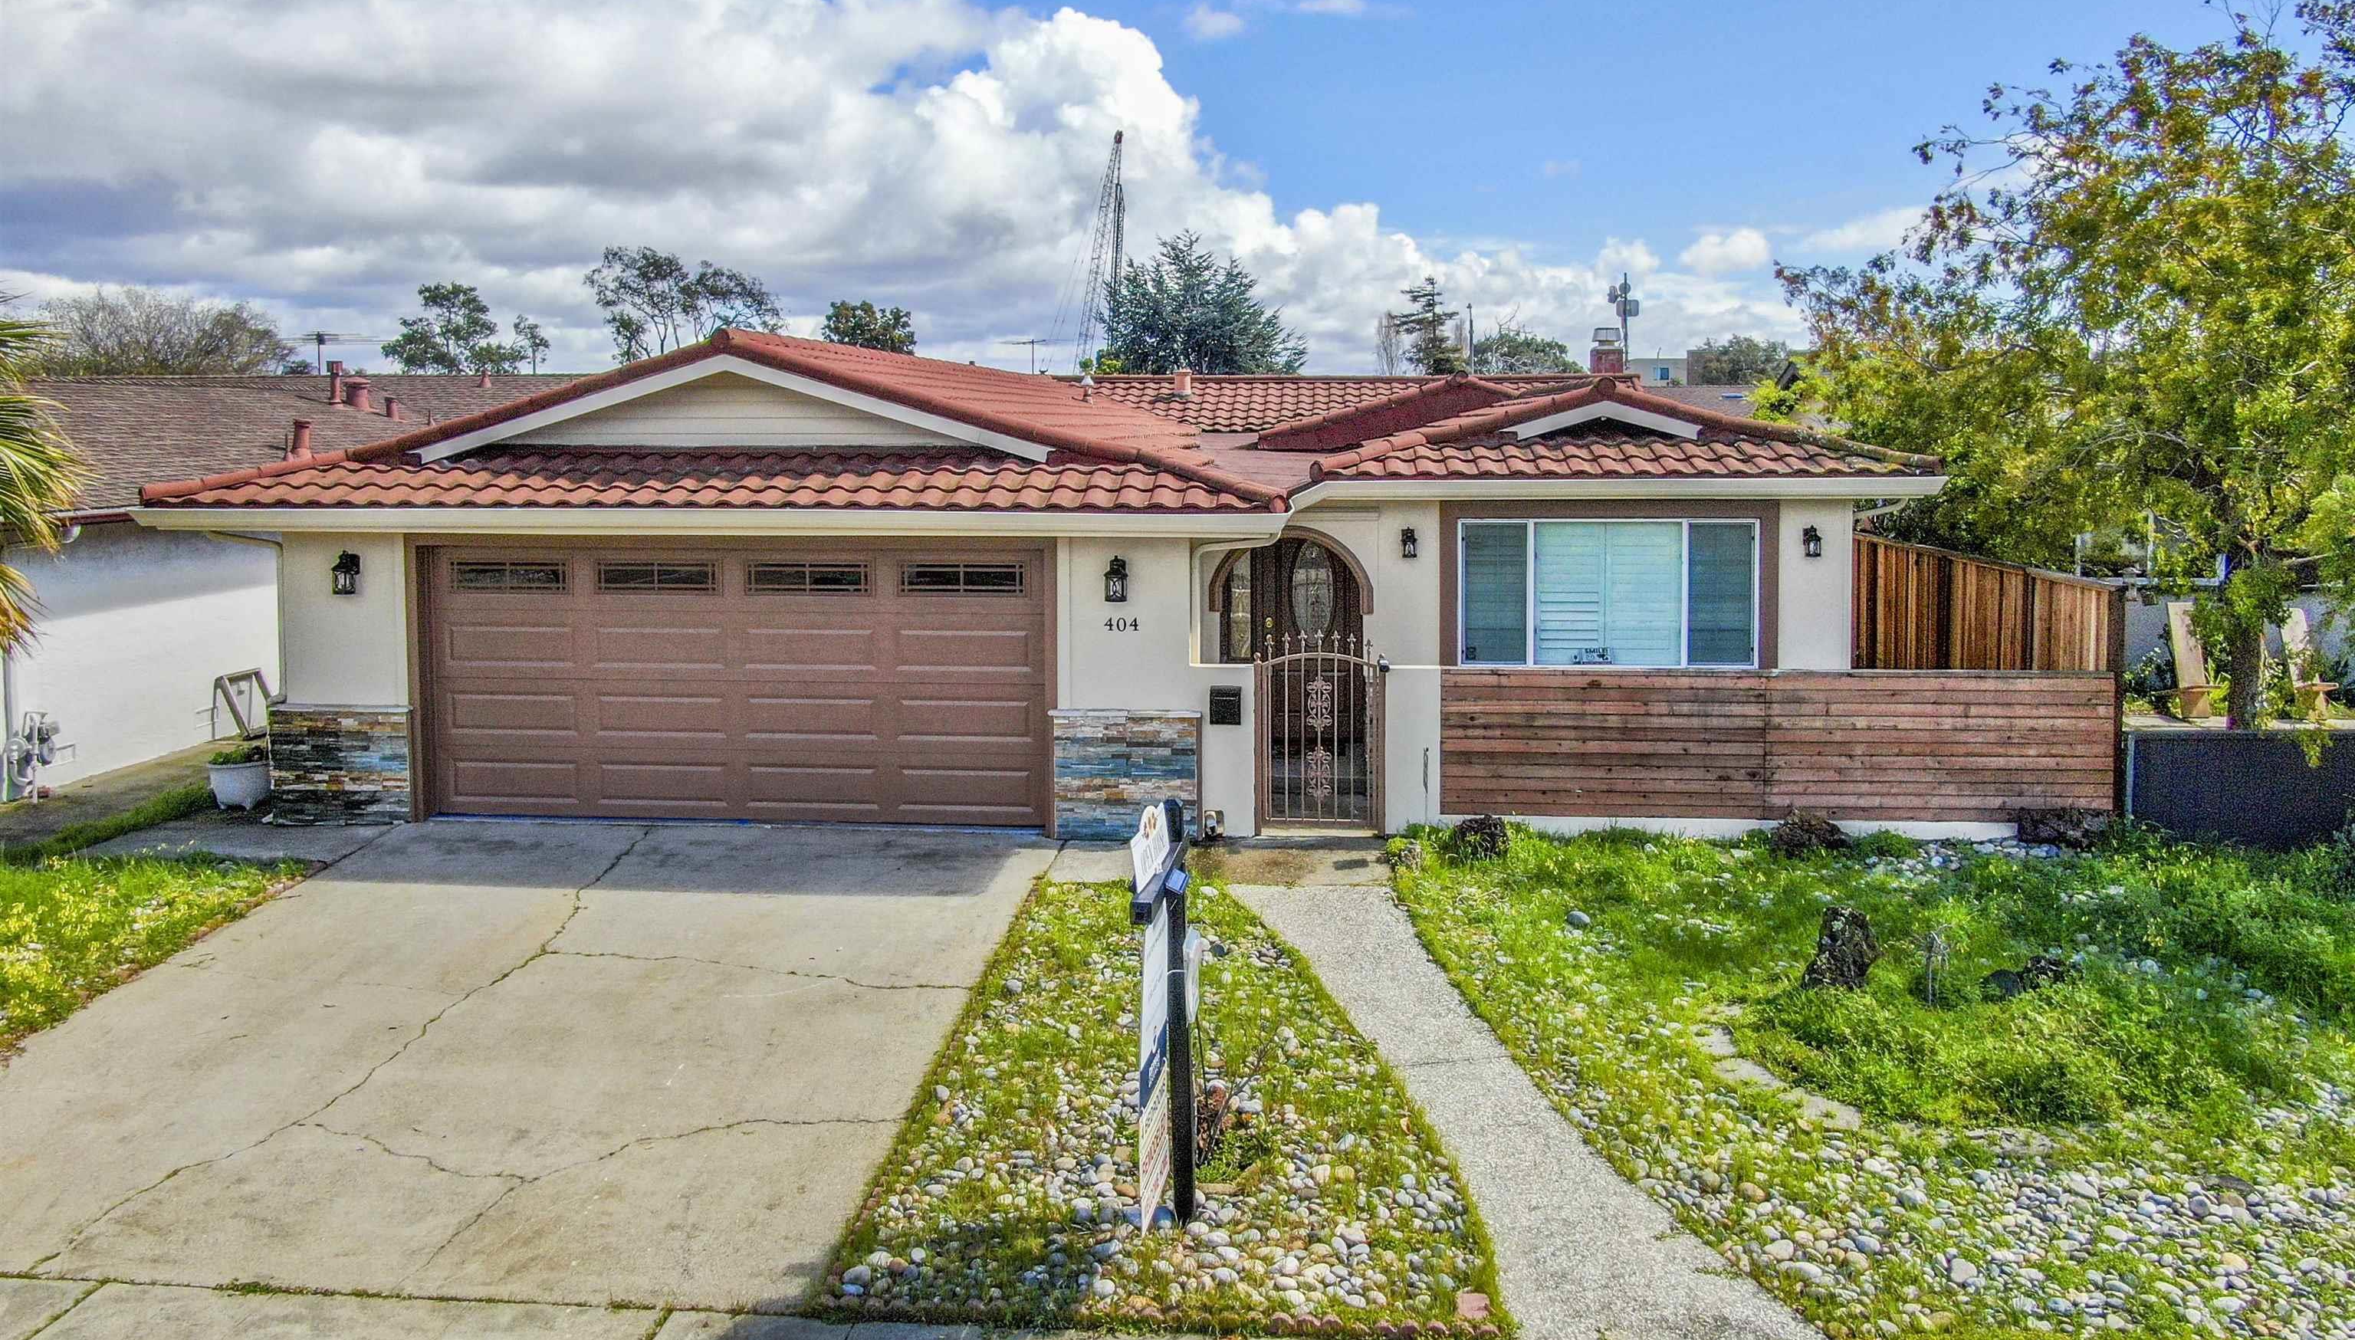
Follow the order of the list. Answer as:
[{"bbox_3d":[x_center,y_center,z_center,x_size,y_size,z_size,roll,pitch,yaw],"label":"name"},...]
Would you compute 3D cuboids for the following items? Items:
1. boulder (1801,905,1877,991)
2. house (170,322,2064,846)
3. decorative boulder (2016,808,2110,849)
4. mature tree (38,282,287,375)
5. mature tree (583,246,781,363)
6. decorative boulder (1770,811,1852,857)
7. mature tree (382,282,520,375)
[{"bbox_3d":[3.889,1.633,9.600,0.450,0.500,0.360,0,7,0],"label":"boulder"},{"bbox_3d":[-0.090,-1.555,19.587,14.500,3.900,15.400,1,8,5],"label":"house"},{"bbox_3d":[6.510,1.163,12.000,0.700,0.320,0.420,0,7,0],"label":"decorative boulder"},{"bbox_3d":[-28.637,-7.424,46.452,7.260,6.930,7.260,0,7,0],"label":"mature tree"},{"bbox_3d":[-17.580,-10.480,58.603,6.990,9.250,6.990,0,7,0],"label":"mature tree"},{"bbox_3d":[4.651,1.210,12.000,0.620,0.360,0.450,0,7,0],"label":"decorative boulder"},{"bbox_3d":[-25.814,-9.821,58.518,4.900,7.940,4.900,0,7,0],"label":"mature tree"}]

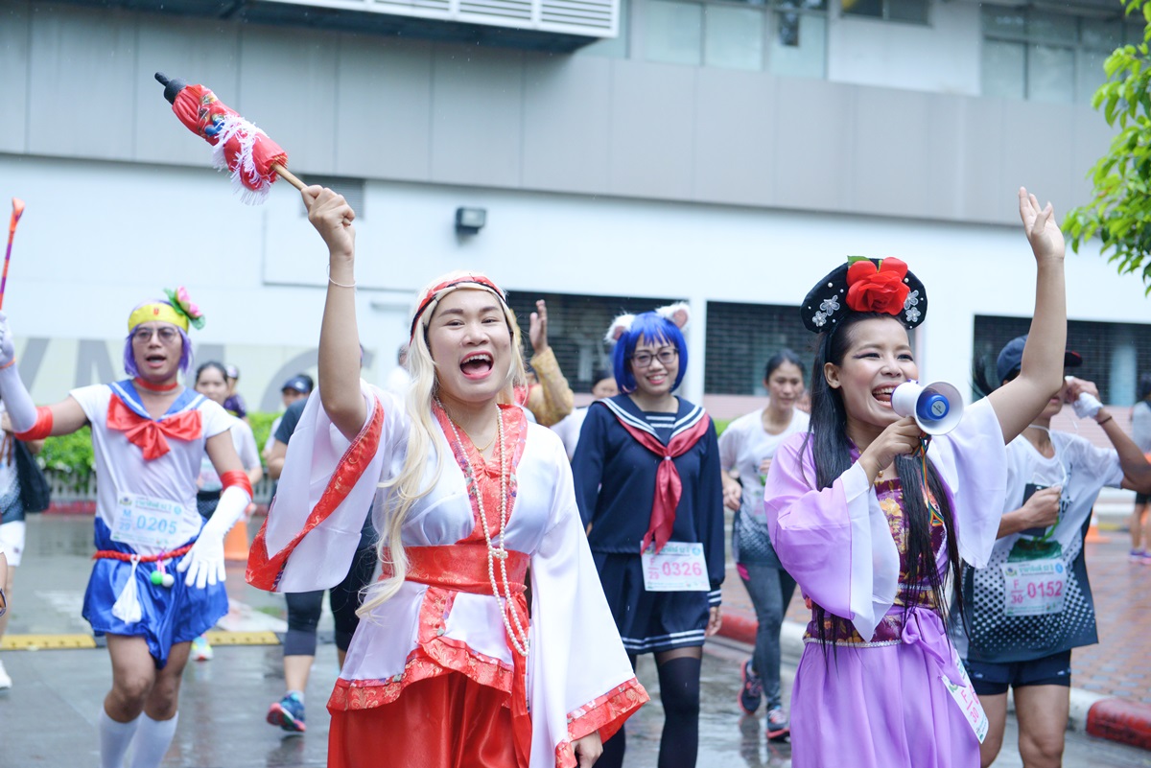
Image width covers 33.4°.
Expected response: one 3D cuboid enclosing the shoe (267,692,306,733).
[{"bbox_3d":[-1.143,1.303,7.600,0.095,0.110,0.255,3,-22,24],"label":"shoe"}]

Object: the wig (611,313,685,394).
[{"bbox_3d":[0.232,-0.094,5.900,0.220,0.245,0.240,-9,0,-6],"label":"wig"}]

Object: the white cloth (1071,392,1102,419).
[{"bbox_3d":[1.461,0.063,5.480,0.095,0.085,0.060,1,-1,11],"label":"white cloth"}]

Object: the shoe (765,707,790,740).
[{"bbox_3d":[0.808,1.338,7.570,0.100,0.115,0.260,1,-8,-8],"label":"shoe"}]

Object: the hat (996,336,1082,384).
[{"bbox_3d":[1.295,-0.068,5.370,0.175,0.135,0.260,2,-8,-43],"label":"hat"}]

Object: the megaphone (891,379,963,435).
[{"bbox_3d":[0.616,0.053,3.400,0.098,0.135,0.140,2,5,-17],"label":"megaphone"}]

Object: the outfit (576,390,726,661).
[{"bbox_3d":[0.225,0.439,5.970,0.465,0.815,0.300,2,0,-14],"label":"outfit"}]

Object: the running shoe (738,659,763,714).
[{"bbox_3d":[0.768,1.334,8.470,0.095,0.255,0.105,5,-34,-12],"label":"running shoe"}]

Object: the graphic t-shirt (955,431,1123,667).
[{"bbox_3d":[1.374,0.492,5.720,0.500,0.680,0.300,1,-1,-6],"label":"graphic t-shirt"}]

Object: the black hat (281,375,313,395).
[{"bbox_3d":[-1.870,0.010,12.900,0.175,0.135,0.255,1,8,36],"label":"black hat"}]

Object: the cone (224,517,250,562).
[{"bbox_3d":[-2.752,1.067,15.503,0.370,0.700,0.370,2,0,0],"label":"cone"}]

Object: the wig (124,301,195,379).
[{"bbox_3d":[-1.284,-0.139,5.920,0.212,0.240,0.235,-1,0,-5],"label":"wig"}]

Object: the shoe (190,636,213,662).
[{"bbox_3d":[-1.896,1.340,9.750,0.100,0.115,0.260,1,-1,-9],"label":"shoe"}]

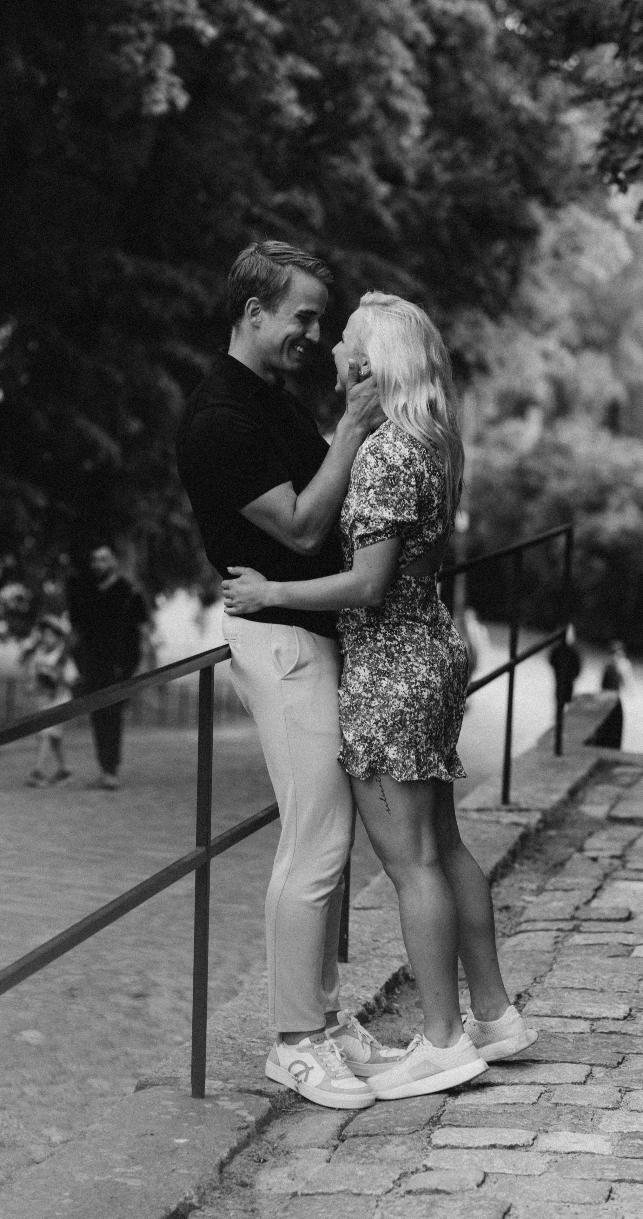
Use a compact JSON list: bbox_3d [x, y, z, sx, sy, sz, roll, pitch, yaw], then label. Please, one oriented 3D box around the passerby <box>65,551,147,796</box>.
[{"bbox_3d":[-1.549,0.410,20.800,0.540,1.770,0.400,3,6,16],"label":"passerby"}]

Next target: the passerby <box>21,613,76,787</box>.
[{"bbox_3d":[-1.979,0.660,20.900,0.370,1.250,0.400,5,7,30],"label":"passerby"}]

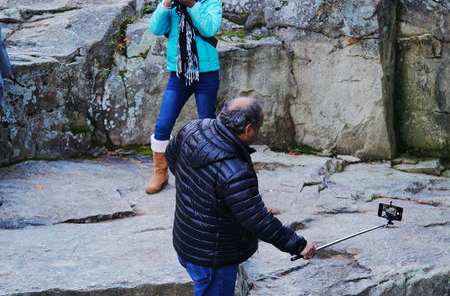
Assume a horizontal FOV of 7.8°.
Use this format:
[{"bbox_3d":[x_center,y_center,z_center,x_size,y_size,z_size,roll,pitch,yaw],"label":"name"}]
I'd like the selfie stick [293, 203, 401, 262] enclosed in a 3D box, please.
[{"bbox_3d":[0.588,0.421,16.531,0.135,0.130,0.888,11,17,35],"label":"selfie stick"}]

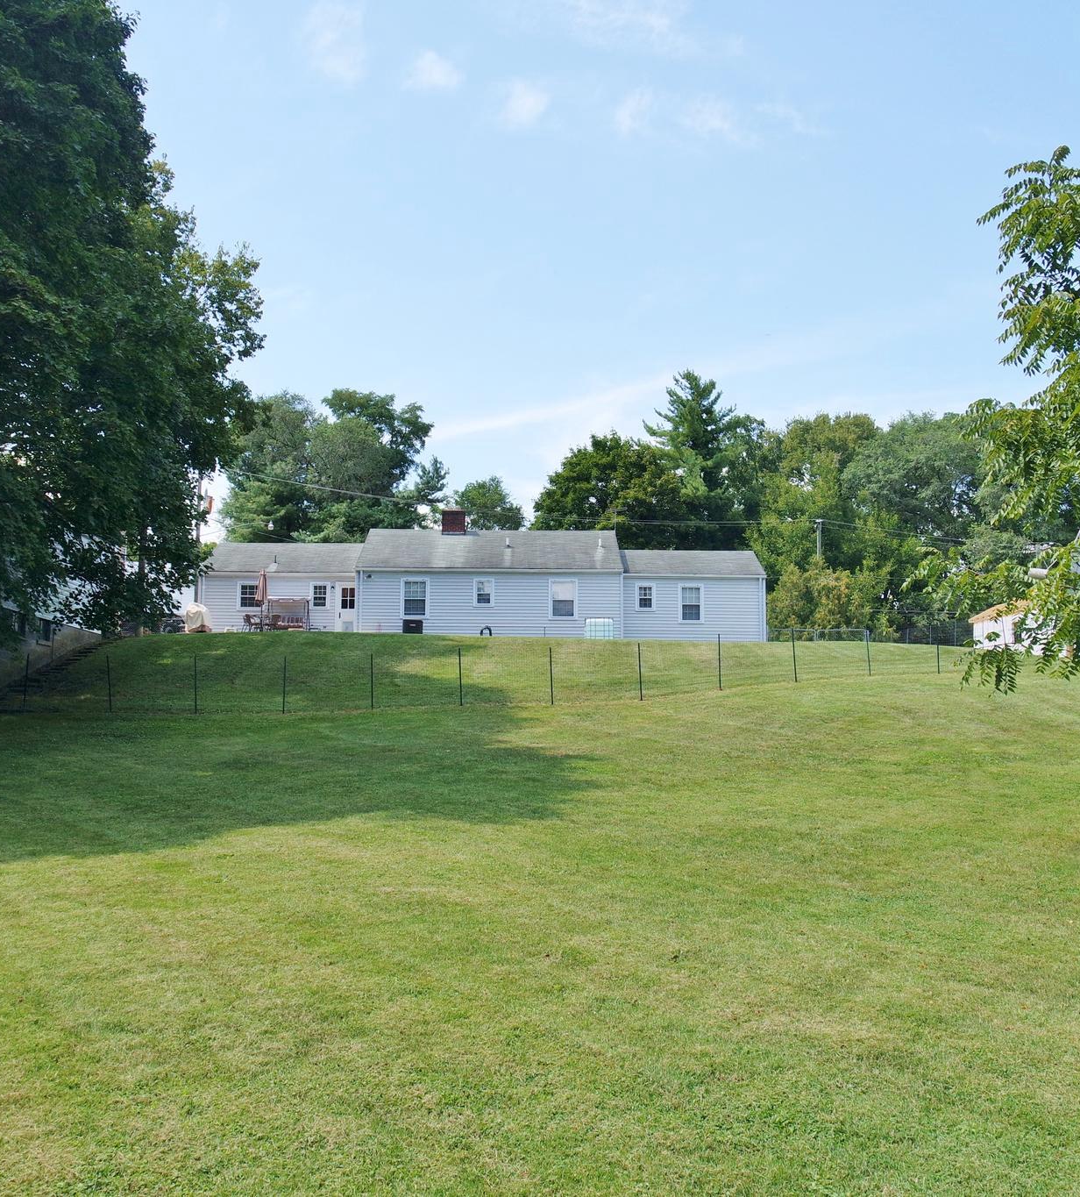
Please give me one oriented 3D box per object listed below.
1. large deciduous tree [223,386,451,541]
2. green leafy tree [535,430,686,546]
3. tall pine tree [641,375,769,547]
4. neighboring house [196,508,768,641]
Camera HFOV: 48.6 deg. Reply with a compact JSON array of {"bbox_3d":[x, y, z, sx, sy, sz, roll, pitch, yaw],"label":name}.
[{"bbox_3d":[-13.008,-4.726,73.478,14.230,16.080,14.230,0,-4,-1],"label":"large deciduous tree"},{"bbox_3d":[4.071,-3.231,69.586,9.270,12.770,9.270,0,-4,-1],"label":"green leafy tree"},{"bbox_3d":[10.788,-5.572,77.399,8.230,18.520,8.230,0,-4,-1],"label":"tall pine tree"},{"bbox_3d":[-2.380,-0.947,51.546,22.810,5.800,8.300,0,-4,-1],"label":"neighboring house"}]

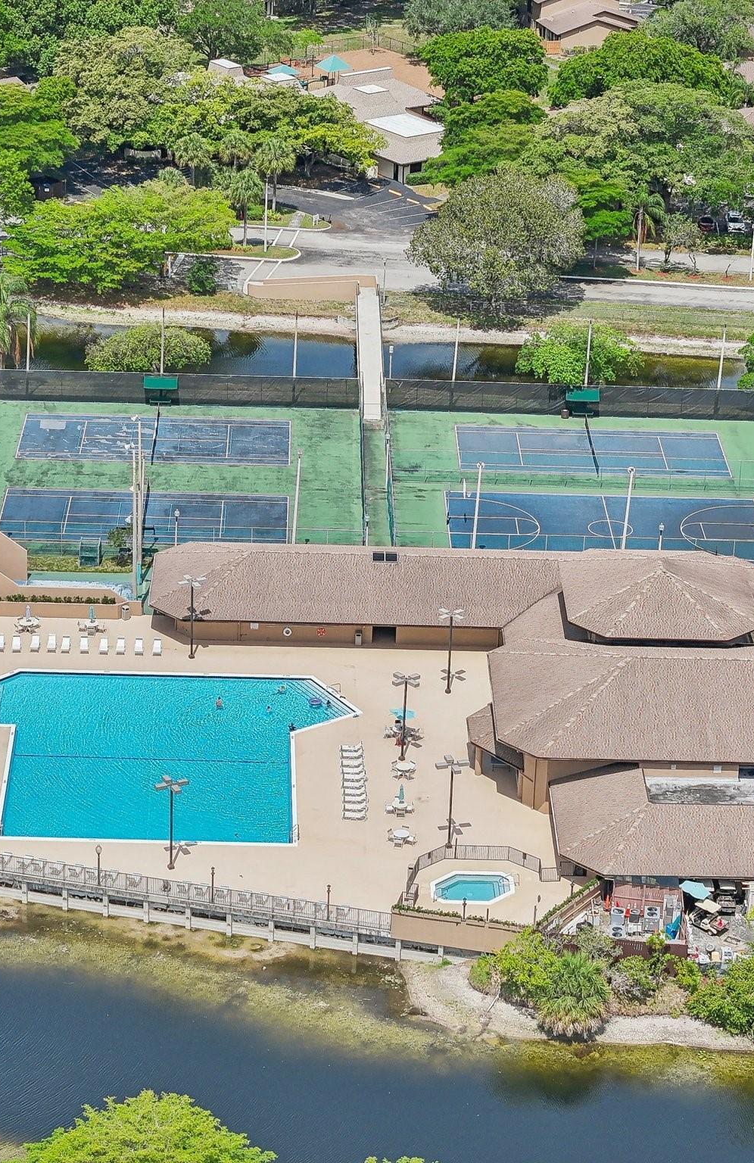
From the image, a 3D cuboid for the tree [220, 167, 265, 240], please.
[{"bbox_3d":[-13.935,-39.406,330.904,4.100,8.300,4.100,2,23,0],"label":"tree"}]

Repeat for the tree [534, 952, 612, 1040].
[{"bbox_3d":[11.915,24.657,190.424,4.600,5.100,4.600,1,23,-2],"label":"tree"}]

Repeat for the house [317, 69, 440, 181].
[{"bbox_3d":[1.636,-54.768,372.278,23.000,5.800,31.500,-17,30,-38],"label":"house"}]

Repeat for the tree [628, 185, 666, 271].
[{"bbox_3d":[28.388,-36.835,328.160,4.000,9.000,4.000,1,23,-2],"label":"tree"}]

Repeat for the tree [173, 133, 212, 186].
[{"bbox_3d":[-20.132,-45.444,345.466,4.500,8.000,4.500,1,23,-2],"label":"tree"}]

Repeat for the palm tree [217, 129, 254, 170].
[{"bbox_3d":[-15.542,-45.981,346.889,4.000,8.200,4.000,1,23,-2],"label":"palm tree"}]

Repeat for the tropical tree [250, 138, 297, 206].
[{"bbox_3d":[-11.159,-44.099,341.810,4.600,8.600,4.500,2,23,0],"label":"tropical tree"}]

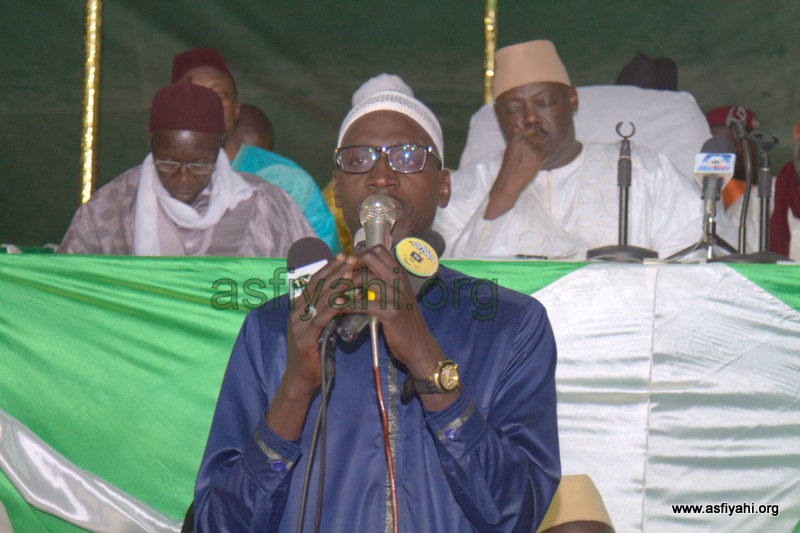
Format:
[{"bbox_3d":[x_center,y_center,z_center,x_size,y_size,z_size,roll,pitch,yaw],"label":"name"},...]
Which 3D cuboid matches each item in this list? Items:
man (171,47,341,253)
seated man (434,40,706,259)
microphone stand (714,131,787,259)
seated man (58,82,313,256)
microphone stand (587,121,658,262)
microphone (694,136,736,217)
[{"bbox_3d":[-0.392,0.086,6.150,0.540,1.250,0.800,1,2,11],"label":"man"},{"bbox_3d":[0.369,0.129,5.450,0.630,1.240,0.820,1,2,6],"label":"seated man"},{"bbox_3d":[0.708,-0.138,5.000,0.140,0.260,0.140,1,2,0],"label":"microphone stand"},{"bbox_3d":[-0.466,0.179,5.500,0.580,1.150,0.820,1,2,-2],"label":"seated man"},{"bbox_3d":[0.439,-0.148,5.000,0.140,0.280,0.140,1,2,0],"label":"microphone stand"},{"bbox_3d":[0.619,-0.177,4.970,0.076,0.180,0.072,5,-30,0],"label":"microphone"}]

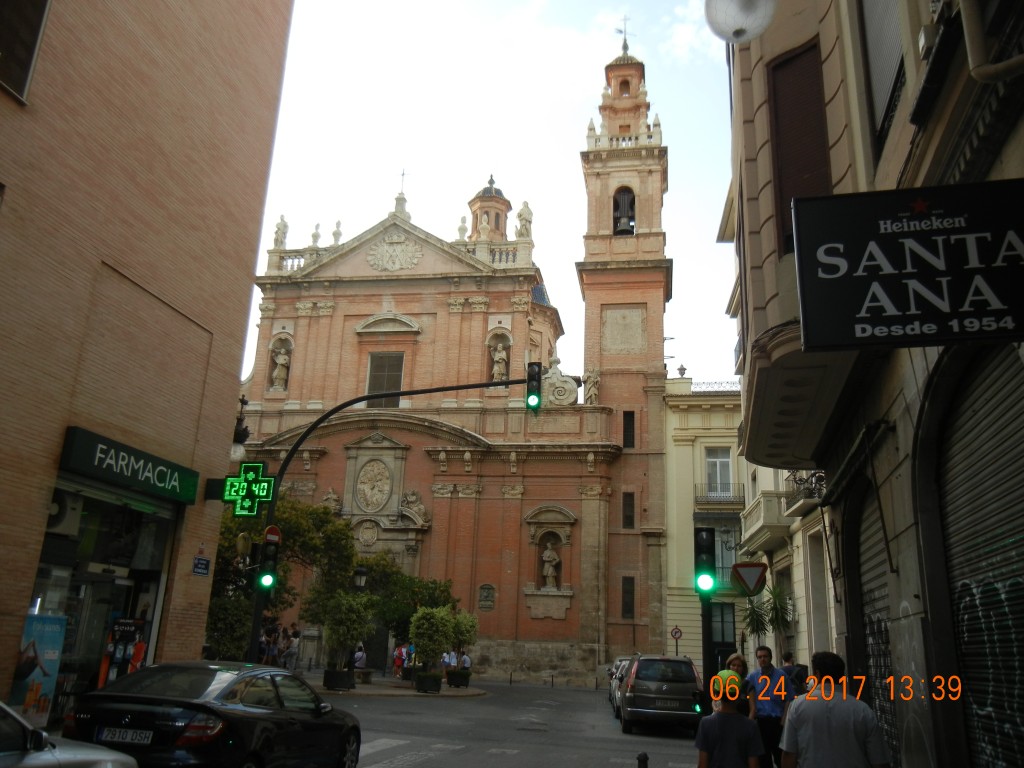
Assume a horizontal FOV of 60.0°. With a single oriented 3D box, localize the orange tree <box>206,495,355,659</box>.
[{"bbox_3d":[-7.920,6.875,29.167,5.000,6.100,4.800,0,-17,8],"label":"orange tree"}]

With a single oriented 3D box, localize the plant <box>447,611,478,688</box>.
[{"bbox_3d":[-2.239,11.518,38.606,1.500,3.192,1.500,-1,-17,12],"label":"plant"}]

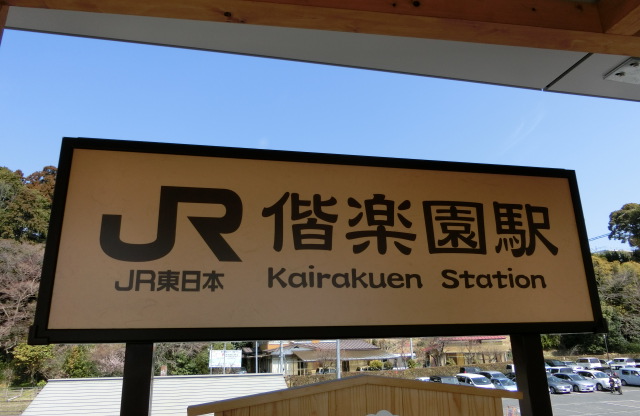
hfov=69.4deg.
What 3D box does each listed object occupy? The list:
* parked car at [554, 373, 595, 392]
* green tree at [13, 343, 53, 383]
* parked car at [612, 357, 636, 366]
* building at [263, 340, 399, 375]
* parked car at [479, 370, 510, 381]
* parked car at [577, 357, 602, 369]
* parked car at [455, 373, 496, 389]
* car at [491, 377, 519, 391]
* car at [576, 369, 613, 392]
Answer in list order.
[{"bbox_3d":[23.543,16.349,43.414,1.710,1.450,4.500,3,-17,-15],"label":"parked car"},{"bbox_3d":[-37.612,20.788,61.221,4.800,5.400,4.800,8,-19,-29],"label":"green tree"},{"bbox_3d":[44.541,23.022,67.766,1.600,1.850,3.700,1,-17,-9],"label":"parked car"},{"bbox_3d":[2.376,22.647,70.701,16.500,5.800,10.500,5,-18,-20],"label":"building"},{"bbox_3d":[18.080,17.719,47.729,1.700,1.500,4.400,3,-17,-15],"label":"parked car"},{"bbox_3d":[39.660,23.237,68.225,1.600,1.880,3.700,1,-17,-9],"label":"parked car"},{"bbox_3d":[13.729,15.527,40.437,1.740,1.680,4.500,3,-17,-15],"label":"parked car"},{"bbox_3d":[15.928,15.583,40.380,1.670,1.460,4.100,3,-17,-15],"label":"car"},{"bbox_3d":[26.174,16.401,44.052,1.740,1.620,4.300,3,-17,-15],"label":"car"}]

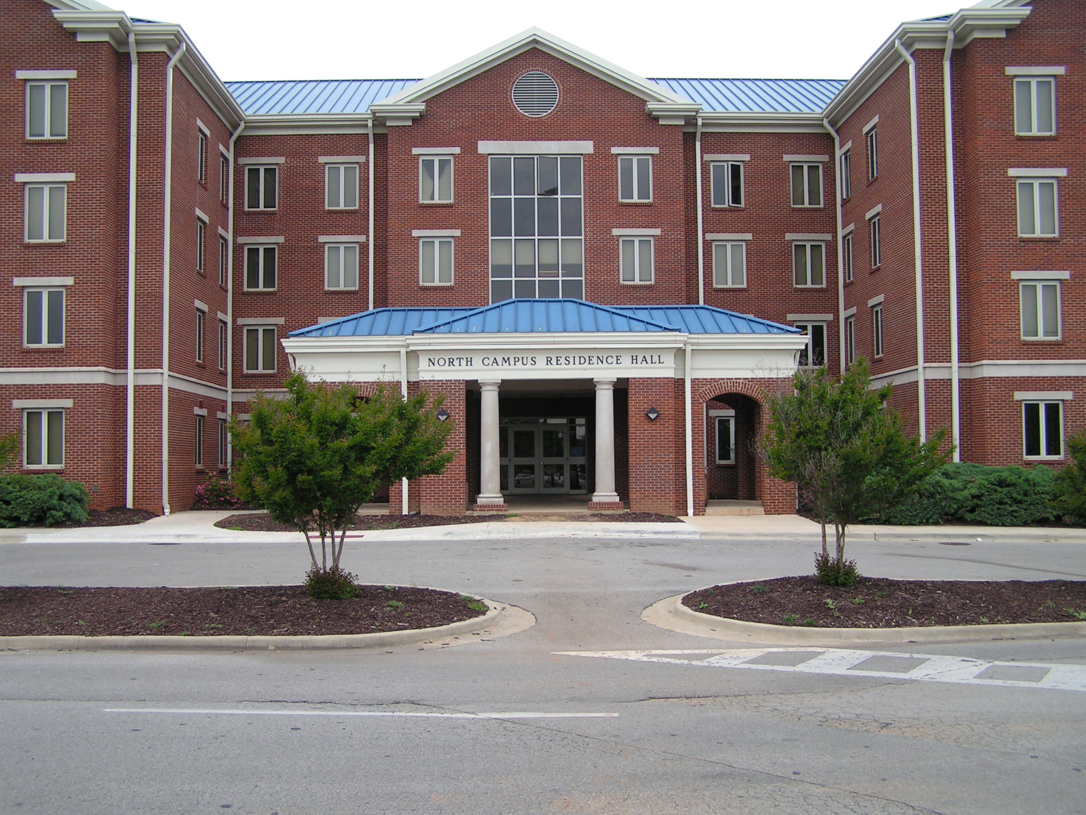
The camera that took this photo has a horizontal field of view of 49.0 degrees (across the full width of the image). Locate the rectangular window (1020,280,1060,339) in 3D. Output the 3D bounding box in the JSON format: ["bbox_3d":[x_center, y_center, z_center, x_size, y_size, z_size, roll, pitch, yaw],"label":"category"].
[{"bbox_3d":[12.744,-2.488,30.532,1.058,1.485,0.120,0,-3,-2],"label":"rectangular window"}]

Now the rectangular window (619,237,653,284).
[{"bbox_3d":[3.011,-4.695,38.234,1.060,1.502,0.120,0,-3,-1],"label":"rectangular window"}]

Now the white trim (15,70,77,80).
[{"bbox_3d":[-12.668,-8.480,30.470,1.528,0.197,0.120,0,-3,-1],"label":"white trim"}]

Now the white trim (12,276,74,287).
[{"bbox_3d":[-12.618,-3.176,30.215,1.528,0.197,0.120,0,-3,-1],"label":"white trim"}]

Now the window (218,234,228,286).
[{"bbox_3d":[-10.172,-4.592,37.751,0.120,1.500,1.050,0,-3,-1],"label":"window"}]

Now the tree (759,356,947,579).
[{"bbox_3d":[3.386,0.687,12.895,2.020,2.420,1.950,0,-3,-1],"label":"tree"}]

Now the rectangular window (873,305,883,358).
[{"bbox_3d":[10.072,-2.279,35.652,0.140,1.527,1.068,0,-3,-1],"label":"rectangular window"}]

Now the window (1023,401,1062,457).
[{"bbox_3d":[12.784,0.591,30.433,1.050,1.500,0.120,0,-3,-1],"label":"window"}]

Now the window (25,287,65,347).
[{"bbox_3d":[-12.771,-2.325,30.600,1.068,1.527,0.140,0,-3,-1],"label":"window"}]

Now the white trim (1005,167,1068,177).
[{"bbox_3d":[12.723,-6.035,30.688,1.524,0.205,0.120,0,-3,-1],"label":"white trim"}]

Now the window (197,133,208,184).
[{"bbox_3d":[-10.255,-7.450,35.605,0.140,1.527,1.068,0,-3,-1],"label":"window"}]

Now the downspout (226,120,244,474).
[{"bbox_3d":[-9.828,-3.075,38.222,0.480,12.393,0.160,0,-3,-1],"label":"downspout"}]

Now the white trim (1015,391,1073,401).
[{"bbox_3d":[12.777,-0.292,30.406,1.520,0.208,0.110,0,-3,-1],"label":"white trim"}]

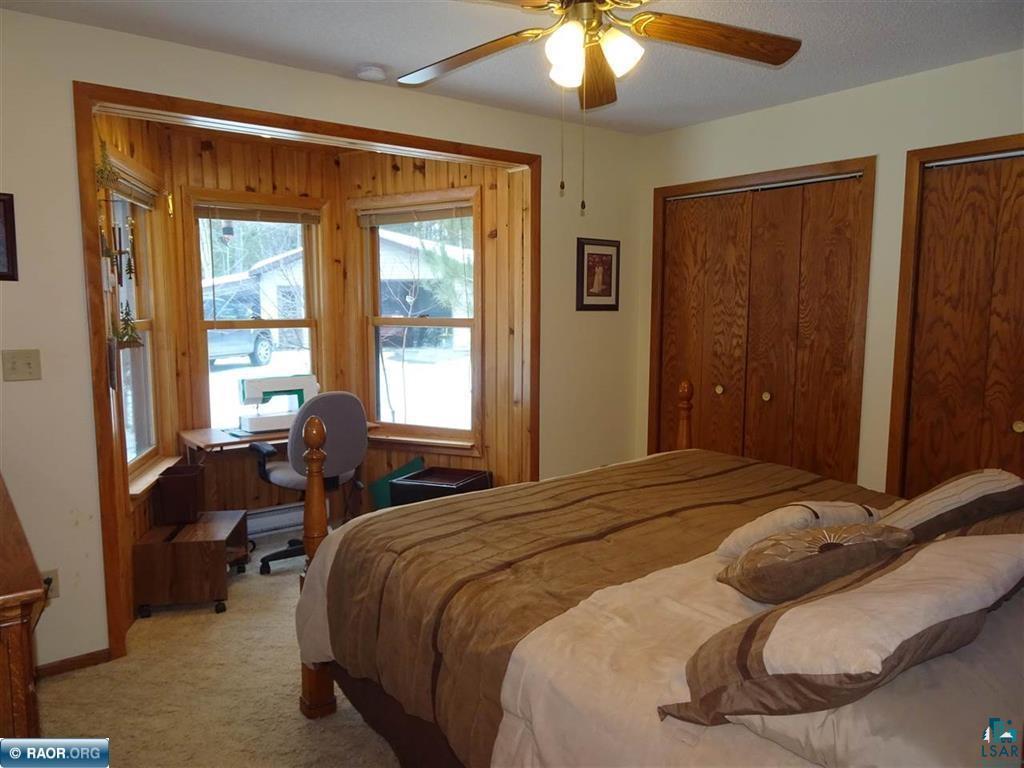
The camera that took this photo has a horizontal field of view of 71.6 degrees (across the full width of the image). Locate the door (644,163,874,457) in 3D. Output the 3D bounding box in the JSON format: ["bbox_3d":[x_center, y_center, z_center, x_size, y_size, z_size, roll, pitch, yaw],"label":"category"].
[{"bbox_3d":[1.292,-0.081,3.952,0.070,2.100,1.350,-5,9,-37],"label":"door"}]

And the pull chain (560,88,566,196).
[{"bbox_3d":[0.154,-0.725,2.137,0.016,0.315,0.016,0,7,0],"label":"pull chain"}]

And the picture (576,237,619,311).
[{"bbox_3d":[0.528,-0.656,4.288,0.342,0.428,0.022,-5,9,-37],"label":"picture"}]

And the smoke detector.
[{"bbox_3d":[-0.614,-1.358,3.110,0.130,0.042,0.130,-5,9,-37],"label":"smoke detector"}]

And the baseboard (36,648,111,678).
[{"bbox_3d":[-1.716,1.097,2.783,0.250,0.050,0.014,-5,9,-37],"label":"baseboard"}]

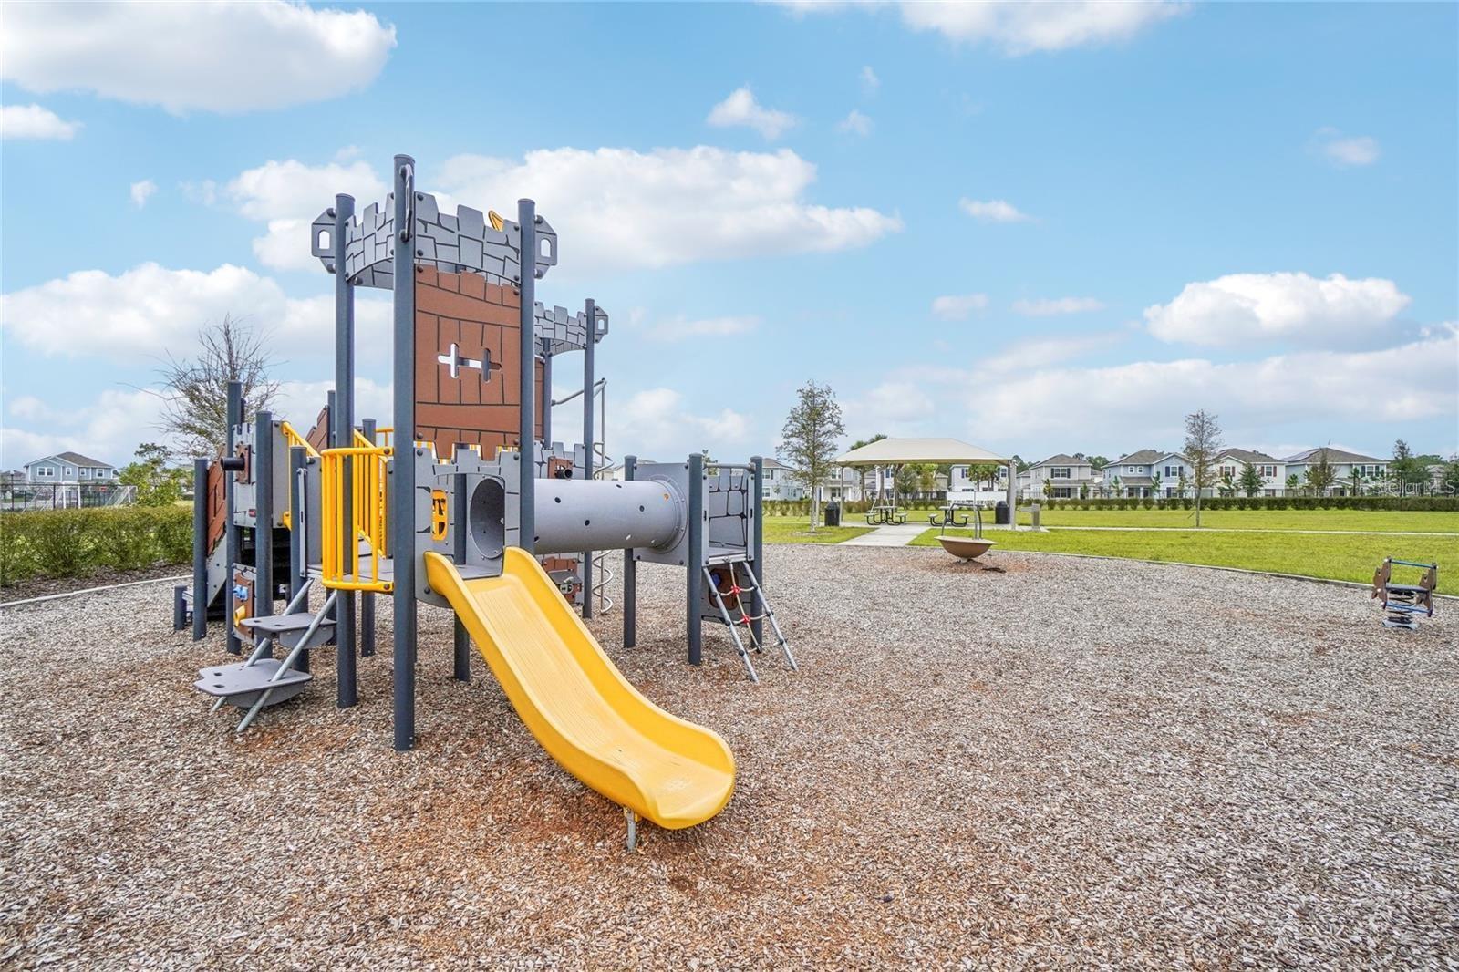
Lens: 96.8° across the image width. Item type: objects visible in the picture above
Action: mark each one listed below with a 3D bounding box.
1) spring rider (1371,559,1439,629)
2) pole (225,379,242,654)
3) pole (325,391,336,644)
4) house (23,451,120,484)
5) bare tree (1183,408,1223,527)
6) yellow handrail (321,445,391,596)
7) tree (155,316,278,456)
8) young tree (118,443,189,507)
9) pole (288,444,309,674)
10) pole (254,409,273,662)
[{"bbox_3d":[7.436,1.165,7.150,0.430,0.790,0.600,0,0,34],"label":"spring rider"},{"bbox_3d":[-4.410,0.266,5.770,0.105,2.400,0.105,0,0,0],"label":"pole"},{"bbox_3d":[-3.916,0.318,6.400,0.108,2.510,0.108,0,-1,38],"label":"pole"},{"bbox_3d":[-120.000,-1.980,118.000,13.000,8.200,11.600,0,0,43],"label":"house"},{"bbox_3d":[18.240,-0.700,25.000,1.400,4.570,1.400,0,0,0],"label":"bare tree"},{"bbox_3d":[-2.330,0.200,4.015,0.740,0.850,0.250,0,-1,38],"label":"yellow handrail"},{"bbox_3d":[-11.800,-1.217,15.000,2.600,5.480,2.600,0,0,0],"label":"tree"},{"bbox_3d":[-22.200,-0.040,25.000,2.200,3.250,2.200,0,0,0],"label":"young tree"},{"bbox_3d":[-3.369,0.577,5.080,0.105,1.769,0.105,0,0,0],"label":"pole"},{"bbox_3d":[-3.941,0.450,5.500,0.108,2.155,0.108,0,-1,38],"label":"pole"}]

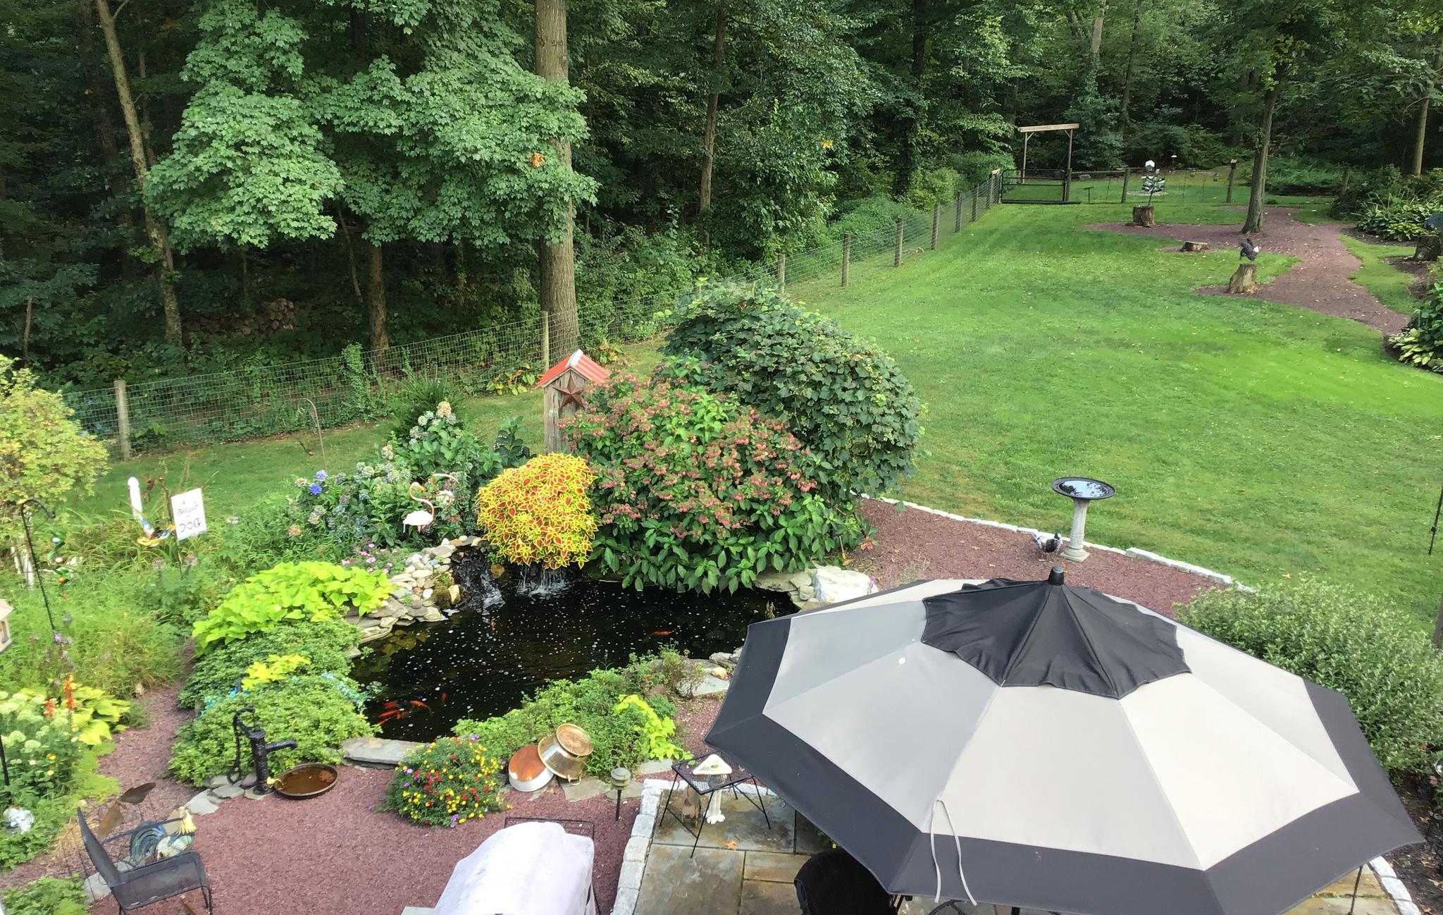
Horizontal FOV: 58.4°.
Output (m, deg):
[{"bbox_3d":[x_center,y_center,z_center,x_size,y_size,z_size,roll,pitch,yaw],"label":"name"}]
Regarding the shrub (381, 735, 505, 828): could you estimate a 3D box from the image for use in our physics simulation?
[{"bbox_3d":[-1.874,2.107,8.787,0.800,0.430,0.740,-3,19,-13],"label":"shrub"}]

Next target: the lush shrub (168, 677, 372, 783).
[{"bbox_3d":[-3.200,1.913,9.398,1.350,0.450,0.920,0,19,0],"label":"lush shrub"}]

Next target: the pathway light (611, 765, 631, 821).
[{"bbox_3d":[-0.661,2.198,8.434,0.130,0.385,0.130,2,19,5],"label":"pathway light"}]

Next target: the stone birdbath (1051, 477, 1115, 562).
[{"bbox_3d":[3.529,0.636,12.670,0.620,0.745,0.620,7,19,16],"label":"stone birdbath"}]

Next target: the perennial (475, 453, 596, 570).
[{"bbox_3d":[-1.824,0.527,12.709,1.150,0.950,0.950,-1,19,-8],"label":"perennial"}]

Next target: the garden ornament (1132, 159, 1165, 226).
[{"bbox_3d":[13.703,-8.454,41.500,0.780,2.150,0.700,5,19,11],"label":"garden ornament"}]

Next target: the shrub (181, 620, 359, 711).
[{"bbox_3d":[-3.561,1.637,10.117,1.400,0.500,1.000,-5,20,-20],"label":"shrub"}]

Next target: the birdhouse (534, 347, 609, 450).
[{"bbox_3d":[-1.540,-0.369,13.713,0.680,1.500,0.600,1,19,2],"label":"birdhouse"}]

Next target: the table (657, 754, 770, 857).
[{"bbox_3d":[-0.040,2.234,8.440,0.600,0.430,0.420,-11,22,-29],"label":"table"}]

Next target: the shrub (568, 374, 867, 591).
[{"bbox_3d":[-0.020,0.128,12.720,2.800,1.650,2.200,0,19,0],"label":"shrub"}]

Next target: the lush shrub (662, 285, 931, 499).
[{"bbox_3d":[0.820,-0.826,14.930,2.850,2.040,2.450,0,19,0],"label":"lush shrub"}]

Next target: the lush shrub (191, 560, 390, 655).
[{"bbox_3d":[-3.620,1.293,11.004,1.620,0.460,0.920,-6,20,-17],"label":"lush shrub"}]

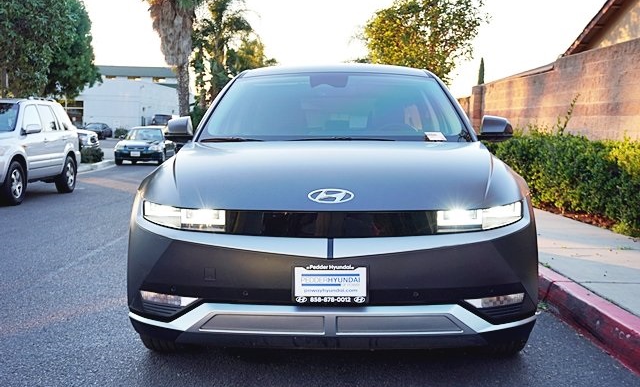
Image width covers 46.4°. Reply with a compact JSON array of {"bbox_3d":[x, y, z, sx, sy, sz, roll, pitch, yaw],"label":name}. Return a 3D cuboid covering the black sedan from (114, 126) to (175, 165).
[{"bbox_3d":[-6.290,-1.780,27.600,1.705,1.385,4.440,0,5,-4],"label":"black sedan"}]

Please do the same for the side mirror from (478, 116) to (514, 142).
[{"bbox_3d":[1.064,-0.392,4.540,0.225,0.165,0.180,0,5,2],"label":"side mirror"}]

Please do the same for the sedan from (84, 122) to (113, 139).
[{"bbox_3d":[-19.750,-5.560,67.000,1.850,1.450,4.750,0,5,-2],"label":"sedan"}]

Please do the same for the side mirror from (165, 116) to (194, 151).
[{"bbox_3d":[-0.868,-0.390,4.610,0.220,0.165,0.180,0,5,2],"label":"side mirror"}]

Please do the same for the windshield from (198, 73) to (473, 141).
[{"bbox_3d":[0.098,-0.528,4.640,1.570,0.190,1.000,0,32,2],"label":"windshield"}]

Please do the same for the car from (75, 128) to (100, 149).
[{"bbox_3d":[-13.000,-2.950,37.800,4.600,1.550,1.820,5,7,42],"label":"car"}]

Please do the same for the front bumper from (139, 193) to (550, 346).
[{"bbox_3d":[0.056,0.323,3.290,1.870,0.600,0.500,0,5,2],"label":"front bumper"}]

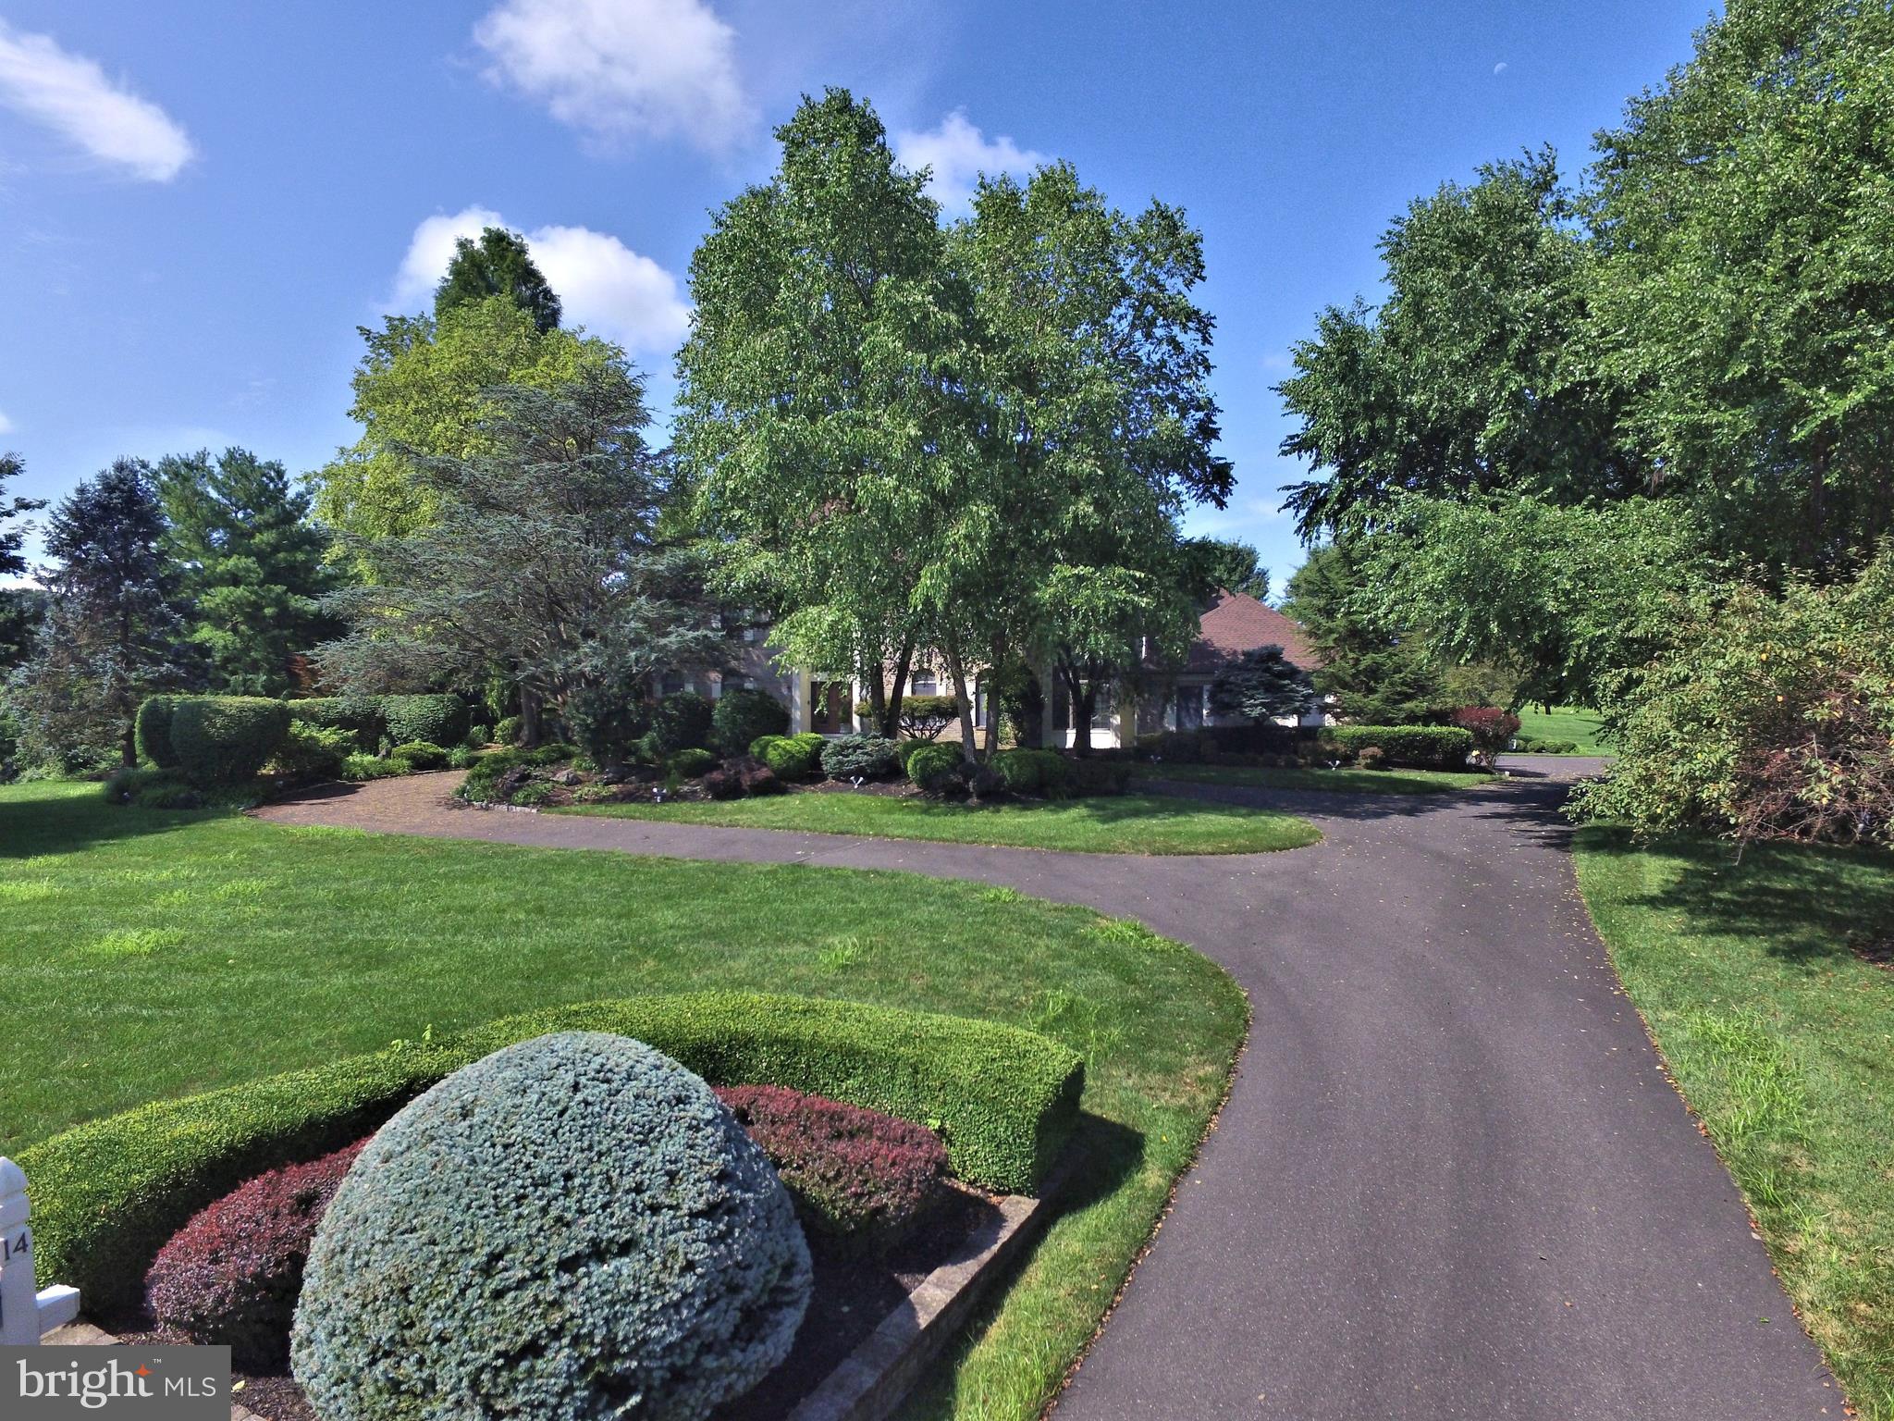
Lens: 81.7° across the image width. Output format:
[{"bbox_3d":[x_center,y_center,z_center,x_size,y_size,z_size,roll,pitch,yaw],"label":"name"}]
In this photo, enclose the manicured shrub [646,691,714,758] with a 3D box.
[{"bbox_3d":[-9.224,0.488,38.000,2.364,2.261,2.300,0,2,0],"label":"manicured shrub"}]

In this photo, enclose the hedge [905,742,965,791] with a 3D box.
[{"bbox_3d":[-0.301,1.526,29.700,1.650,1.290,1.500,0,2,-1],"label":"hedge"}]

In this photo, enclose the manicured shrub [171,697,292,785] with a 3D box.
[{"bbox_3d":[-20.268,0.880,31.000,2.820,2.400,2.100,-2,3,-33],"label":"manicured shrub"}]

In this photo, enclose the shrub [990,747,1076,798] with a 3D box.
[{"bbox_3d":[2.349,1.639,29.200,2.240,1.300,1.900,0,2,5],"label":"shrub"}]

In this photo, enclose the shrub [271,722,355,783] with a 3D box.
[{"bbox_3d":[-18.363,1.099,31.616,2.300,1.500,2.000,0,5,0],"label":"shrub"}]

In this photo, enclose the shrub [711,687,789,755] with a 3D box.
[{"bbox_3d":[-6.767,0.259,37.766,2.550,2.100,2.300,0,5,0],"label":"shrub"}]

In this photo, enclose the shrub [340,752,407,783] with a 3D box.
[{"bbox_3d":[-16.663,1.656,31.800,1.640,0.830,1.300,-1,3,-28],"label":"shrub"}]

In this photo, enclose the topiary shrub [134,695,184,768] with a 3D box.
[{"bbox_3d":[-24.470,0.676,34.500,2.333,2.333,2.200,0,2,0],"label":"topiary shrub"}]

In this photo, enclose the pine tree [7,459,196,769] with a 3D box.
[{"bbox_3d":[-28.594,-3.227,37.000,6.404,10.507,6.200,0,2,0],"label":"pine tree"}]

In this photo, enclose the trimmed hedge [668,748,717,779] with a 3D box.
[{"bbox_3d":[-7.053,1.485,30.500,1.444,0.949,1.400,0,2,0],"label":"trimmed hedge"}]

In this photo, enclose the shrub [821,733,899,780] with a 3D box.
[{"bbox_3d":[-2.569,1.328,32.200,2.250,1.350,1.900,0,2,-5],"label":"shrub"}]

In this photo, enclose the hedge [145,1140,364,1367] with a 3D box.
[{"bbox_3d":[-2.980,2.470,5.150,1.350,0.650,1.000,-1,2,-30],"label":"hedge"}]

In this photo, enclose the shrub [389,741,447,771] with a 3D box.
[{"bbox_3d":[-16.046,1.283,33.238,1.650,0.850,1.500,0,5,0],"label":"shrub"}]

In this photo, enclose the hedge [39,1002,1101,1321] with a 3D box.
[{"bbox_3d":[-2.860,3.345,9.387,7.900,0.680,3.400,-1,5,-12],"label":"hedge"}]

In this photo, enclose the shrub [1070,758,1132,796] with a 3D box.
[{"bbox_3d":[4.058,1.632,28.852,1.500,0.920,1.400,0,5,0],"label":"shrub"}]

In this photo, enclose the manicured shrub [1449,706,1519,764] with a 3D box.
[{"bbox_3d":[17.744,0.852,36.000,2.337,2.045,2.200,0,2,0],"label":"manicured shrub"}]

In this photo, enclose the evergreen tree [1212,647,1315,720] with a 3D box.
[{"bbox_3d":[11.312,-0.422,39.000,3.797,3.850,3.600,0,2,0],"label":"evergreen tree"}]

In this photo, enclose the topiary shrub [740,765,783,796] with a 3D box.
[{"bbox_3d":[-4.839,1.824,28.400,1.070,0.820,1.000,0,2,-10],"label":"topiary shrub"}]

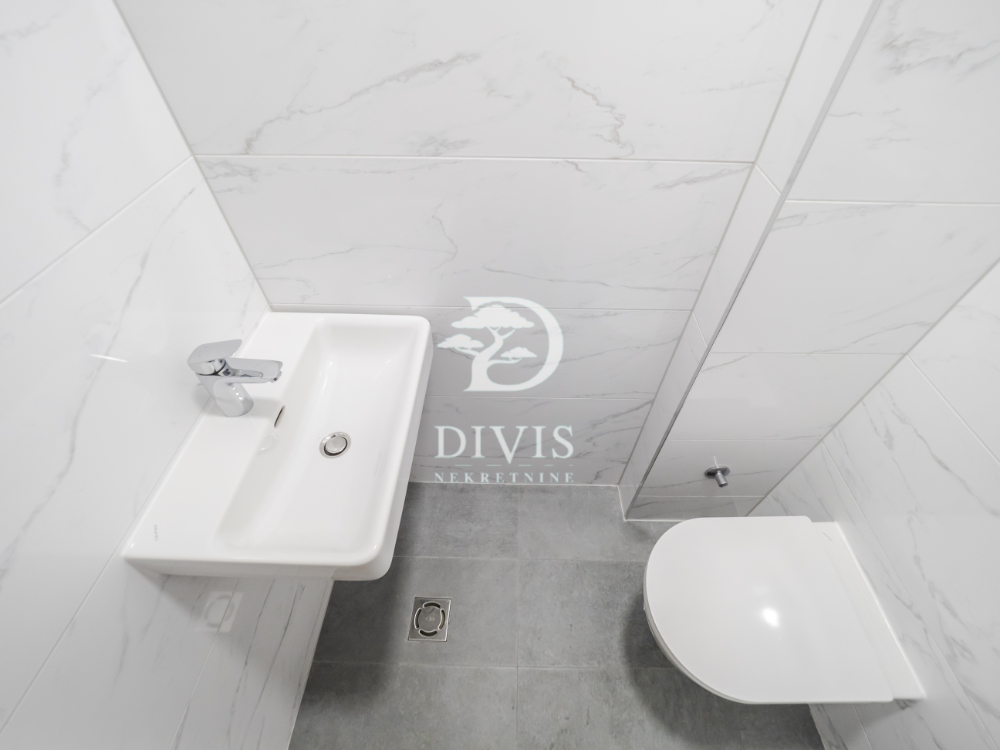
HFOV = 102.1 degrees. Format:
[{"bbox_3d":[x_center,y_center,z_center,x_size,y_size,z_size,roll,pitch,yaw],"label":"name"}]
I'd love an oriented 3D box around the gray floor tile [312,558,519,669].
[{"bbox_3d":[-0.244,0.740,1.290,0.601,0.010,0.300,1,47,1],"label":"gray floor tile"}]

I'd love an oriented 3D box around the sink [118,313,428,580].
[{"bbox_3d":[-0.357,0.115,0.834,0.400,0.160,0.555,1,48,1],"label":"sink"}]

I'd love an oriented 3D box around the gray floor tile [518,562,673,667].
[{"bbox_3d":[0.358,0.746,1.279,0.600,0.010,0.300,1,47,1],"label":"gray floor tile"}]

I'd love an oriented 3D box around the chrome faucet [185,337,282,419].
[{"bbox_3d":[-0.455,0.010,0.729,0.154,0.155,0.047,1,47,1],"label":"chrome faucet"}]

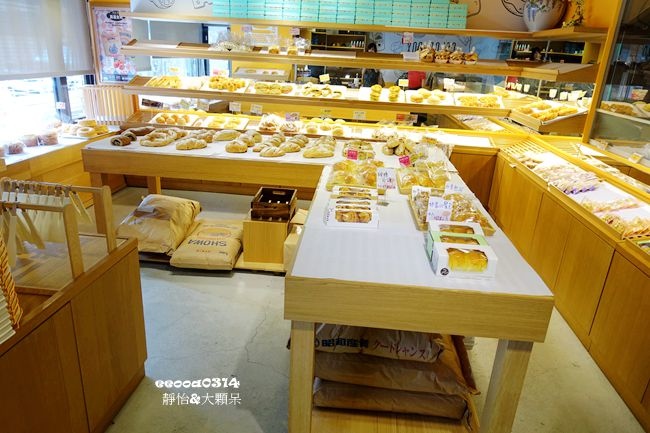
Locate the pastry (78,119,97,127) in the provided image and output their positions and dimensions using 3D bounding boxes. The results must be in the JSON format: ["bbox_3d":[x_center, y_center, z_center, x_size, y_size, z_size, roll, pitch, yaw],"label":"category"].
[{"bbox_3d":[-2.500,-0.964,4.558,0.150,0.068,0.150,5,20,4],"label":"pastry"}]

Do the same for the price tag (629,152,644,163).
[{"bbox_3d":[2.428,-0.460,3.379,0.012,0.075,0.100,25,21,-4],"label":"price tag"}]

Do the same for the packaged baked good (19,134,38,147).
[{"bbox_3d":[-2.415,-0.633,3.541,0.115,0.085,0.115,4,21,3],"label":"packaged baked good"}]

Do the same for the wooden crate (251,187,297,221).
[{"bbox_3d":[-0.361,-0.086,3.162,0.263,0.126,0.370,4,20,2],"label":"wooden crate"}]

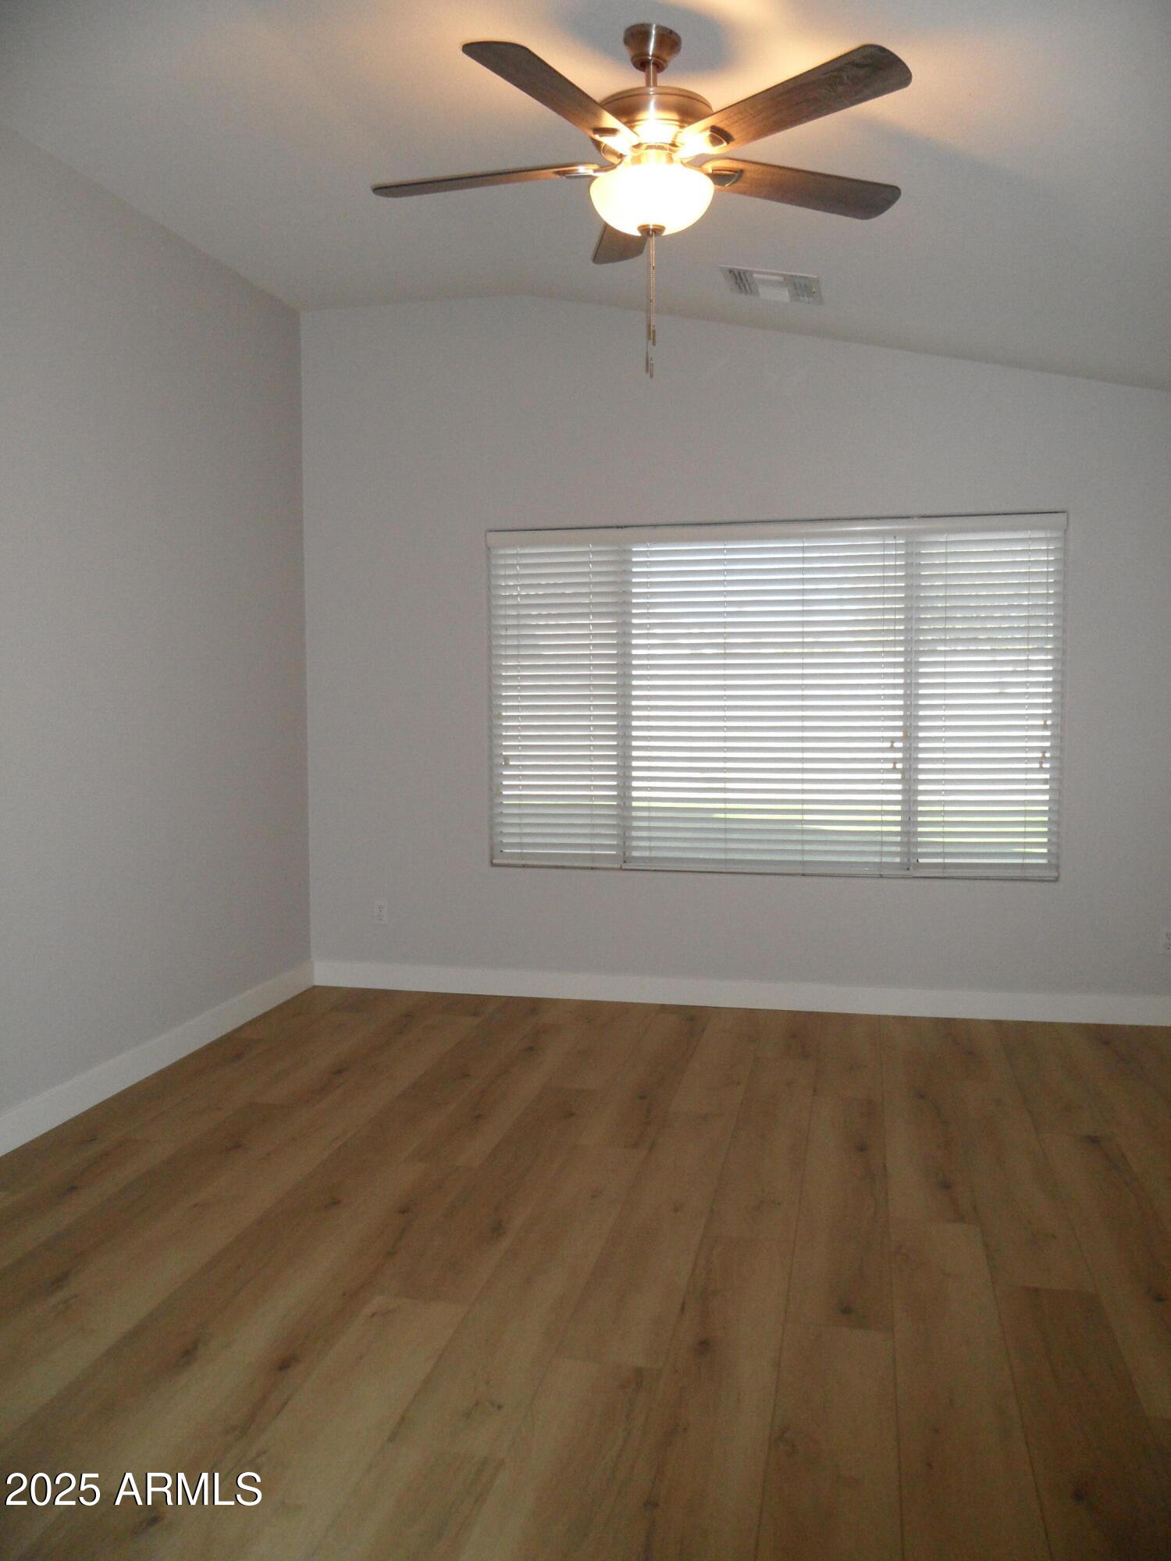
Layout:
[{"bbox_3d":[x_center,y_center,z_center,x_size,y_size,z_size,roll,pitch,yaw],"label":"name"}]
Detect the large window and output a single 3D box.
[{"bbox_3d":[0.759,-0.350,5.242,2.430,1.490,0.080,0,4,13],"label":"large window"}]

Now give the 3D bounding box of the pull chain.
[{"bbox_3d":[0.155,-1.119,2.844,0.030,0.345,0.030,0,4,13],"label":"pull chain"}]

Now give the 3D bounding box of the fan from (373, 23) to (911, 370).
[{"bbox_3d":[0.157,-1.328,2.833,1.280,0.760,1.280,0,4,13],"label":"fan"}]

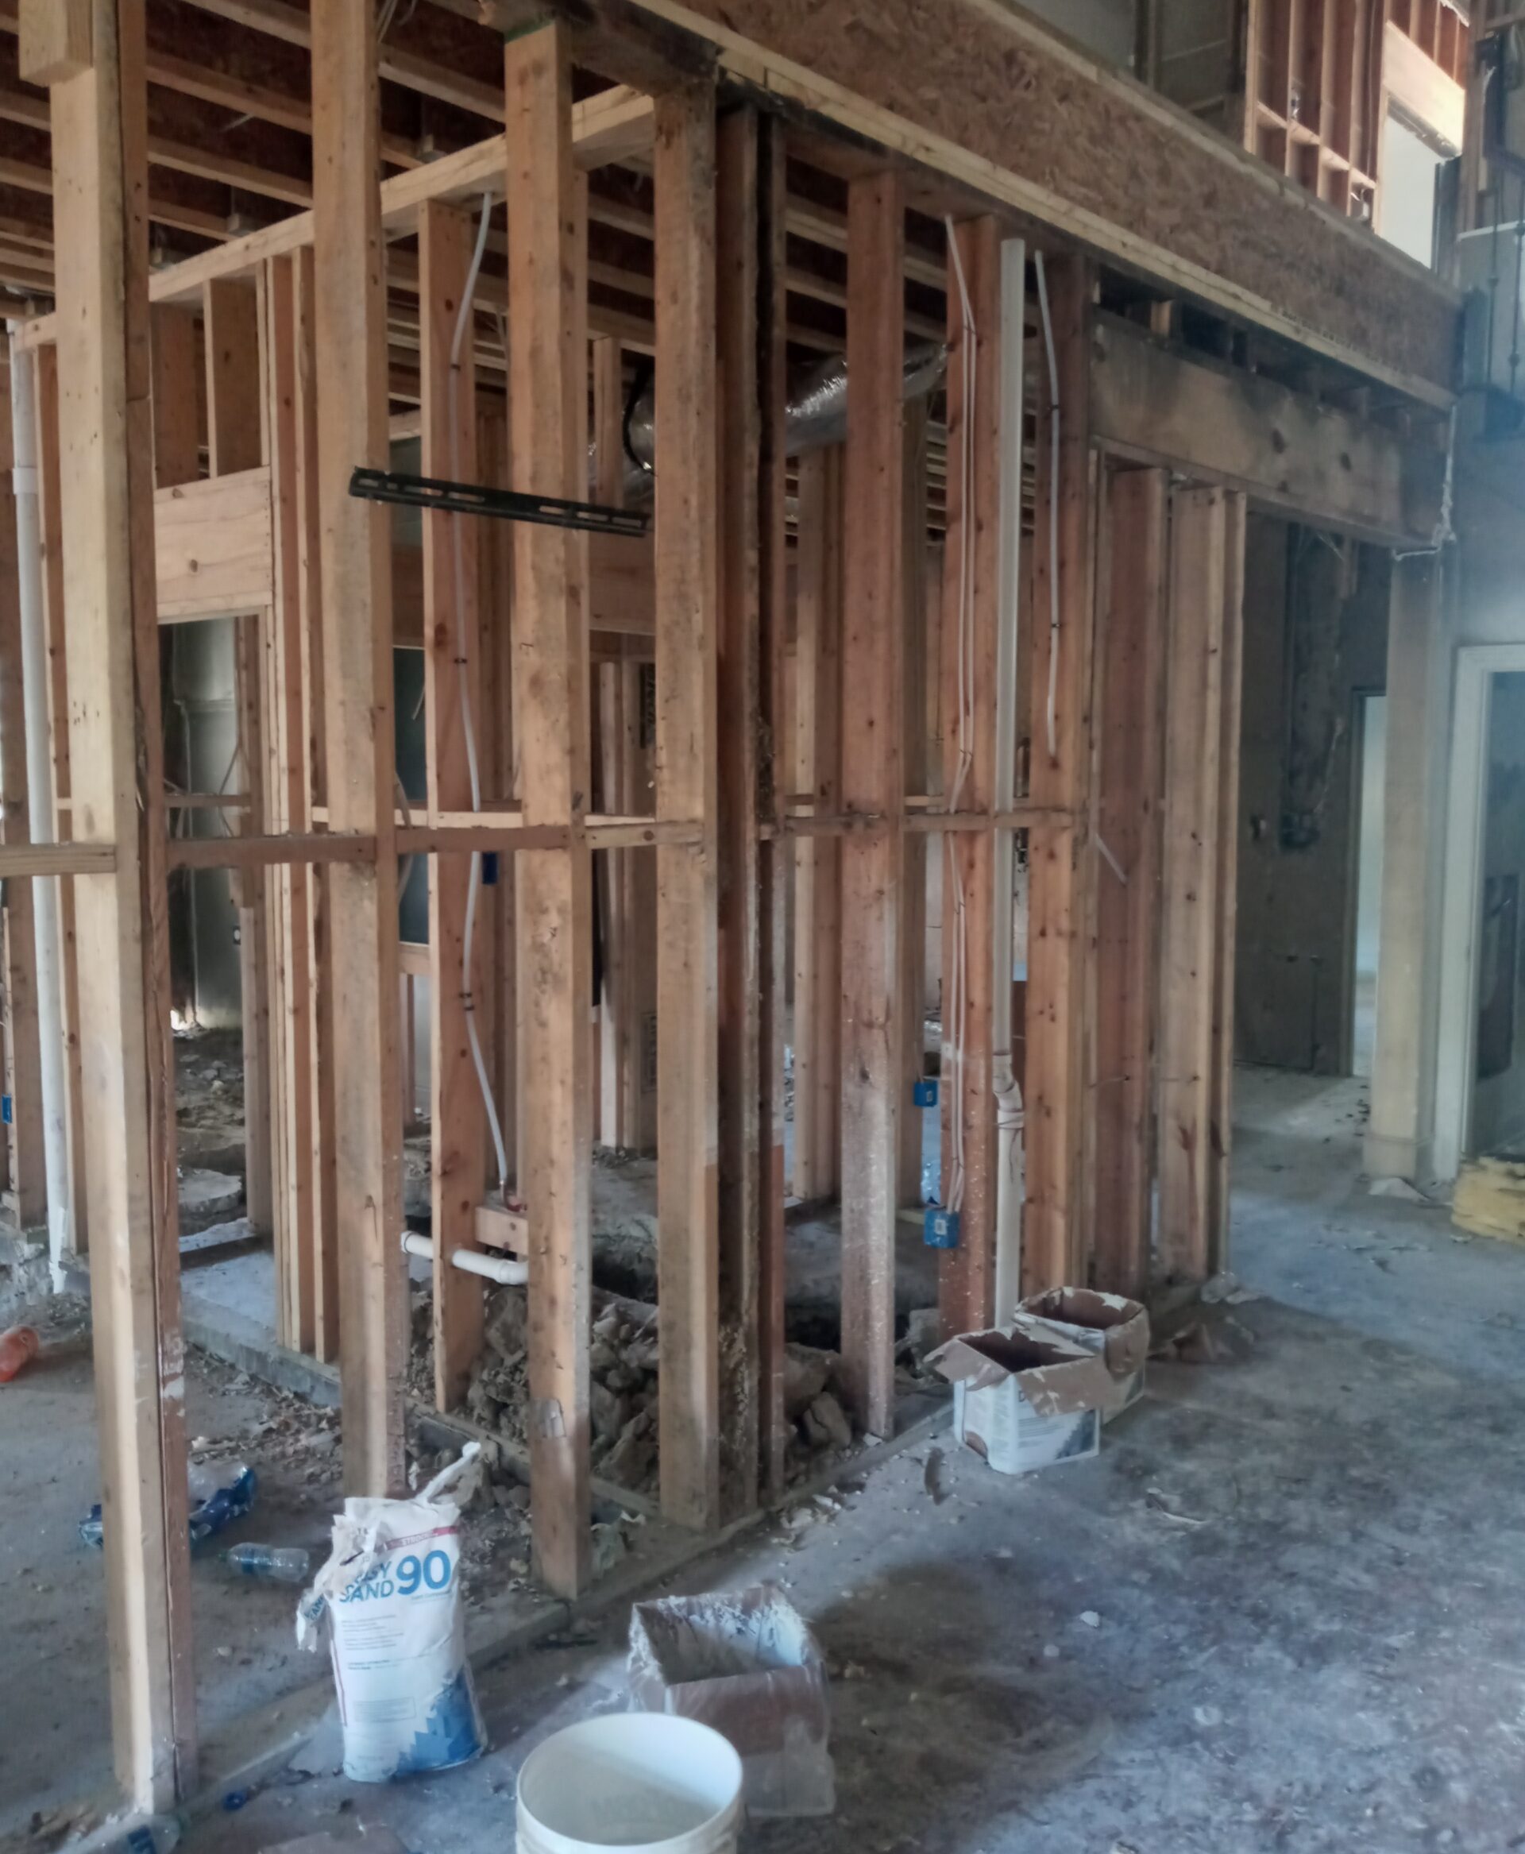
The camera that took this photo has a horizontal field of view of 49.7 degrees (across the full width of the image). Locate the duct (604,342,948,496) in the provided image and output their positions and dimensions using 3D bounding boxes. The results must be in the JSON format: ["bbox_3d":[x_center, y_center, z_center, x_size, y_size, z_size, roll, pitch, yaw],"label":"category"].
[{"bbox_3d":[0.050,-1.770,5.720,1.270,0.460,0.420,1,6,8],"label":"duct"}]

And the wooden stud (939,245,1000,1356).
[{"bbox_3d":[0.529,-0.261,4.227,0.140,2.948,0.040,5,7,40],"label":"wooden stud"}]

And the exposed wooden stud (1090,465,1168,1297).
[{"bbox_3d":[1.087,-0.090,4.920,0.138,2.490,0.040,5,7,41],"label":"exposed wooden stud"}]

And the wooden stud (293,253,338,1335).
[{"bbox_3d":[-1.169,-0.291,4.452,0.039,2.960,0.138,5,7,41],"label":"wooden stud"}]

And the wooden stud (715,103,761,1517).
[{"bbox_3d":[-0.080,-0.194,3.516,0.140,2.948,0.042,5,7,40],"label":"wooden stud"}]

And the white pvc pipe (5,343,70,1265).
[{"bbox_3d":[-2.438,-0.375,5.552,0.065,3.220,0.065,5,7,41],"label":"white pvc pipe"}]

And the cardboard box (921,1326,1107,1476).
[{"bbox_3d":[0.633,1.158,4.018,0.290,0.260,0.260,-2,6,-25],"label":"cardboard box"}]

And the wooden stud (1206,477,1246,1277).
[{"bbox_3d":[1.453,-0.116,5.331,0.140,2.514,0.042,5,7,40],"label":"wooden stud"}]

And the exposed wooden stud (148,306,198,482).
[{"bbox_3d":[-1.681,-1.516,4.724,0.038,0.509,0.140,5,7,40],"label":"exposed wooden stud"}]

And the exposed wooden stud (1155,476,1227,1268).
[{"bbox_3d":[1.366,-0.120,5.239,0.138,2.490,0.040,5,7,41],"label":"exposed wooden stud"}]

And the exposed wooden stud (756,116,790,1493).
[{"bbox_3d":[-0.019,-0.200,3.587,0.140,2.948,0.040,5,7,40],"label":"exposed wooden stud"}]

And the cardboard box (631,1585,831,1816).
[{"bbox_3d":[-0.049,1.277,2.725,0.275,0.250,0.275,-1,6,-12],"label":"cardboard box"}]

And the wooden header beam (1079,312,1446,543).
[{"bbox_3d":[1.722,-1.574,5.504,0.140,0.356,2.743,5,7,40],"label":"wooden header beam"}]

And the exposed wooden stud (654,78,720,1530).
[{"bbox_3d":[-0.159,-0.182,3.424,0.140,2.942,0.040,5,7,40],"label":"exposed wooden stud"}]

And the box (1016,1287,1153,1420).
[{"bbox_3d":[0.848,1.133,4.350,0.260,0.250,0.260,4,7,37],"label":"box"}]

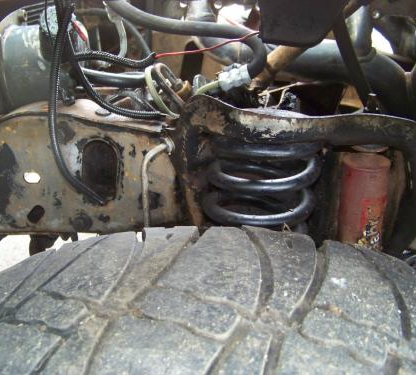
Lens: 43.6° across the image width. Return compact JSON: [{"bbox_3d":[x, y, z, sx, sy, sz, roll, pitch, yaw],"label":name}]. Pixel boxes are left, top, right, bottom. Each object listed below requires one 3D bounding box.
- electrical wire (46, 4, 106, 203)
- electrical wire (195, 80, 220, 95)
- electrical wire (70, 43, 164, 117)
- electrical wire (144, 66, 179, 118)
[{"bbox_3d":[-0.168,-0.104,0.675,0.060,0.258,0.040,0,18,0],"label":"electrical wire"},{"bbox_3d":[-0.001,-0.136,0.705,0.036,0.019,0.018,0,18,0],"label":"electrical wire"},{"bbox_3d":[-0.122,-0.149,0.710,0.127,0.102,0.060,0,18,0],"label":"electrical wire"},{"bbox_3d":[-0.065,-0.130,0.710,0.045,0.068,0.040,0,18,0],"label":"electrical wire"}]

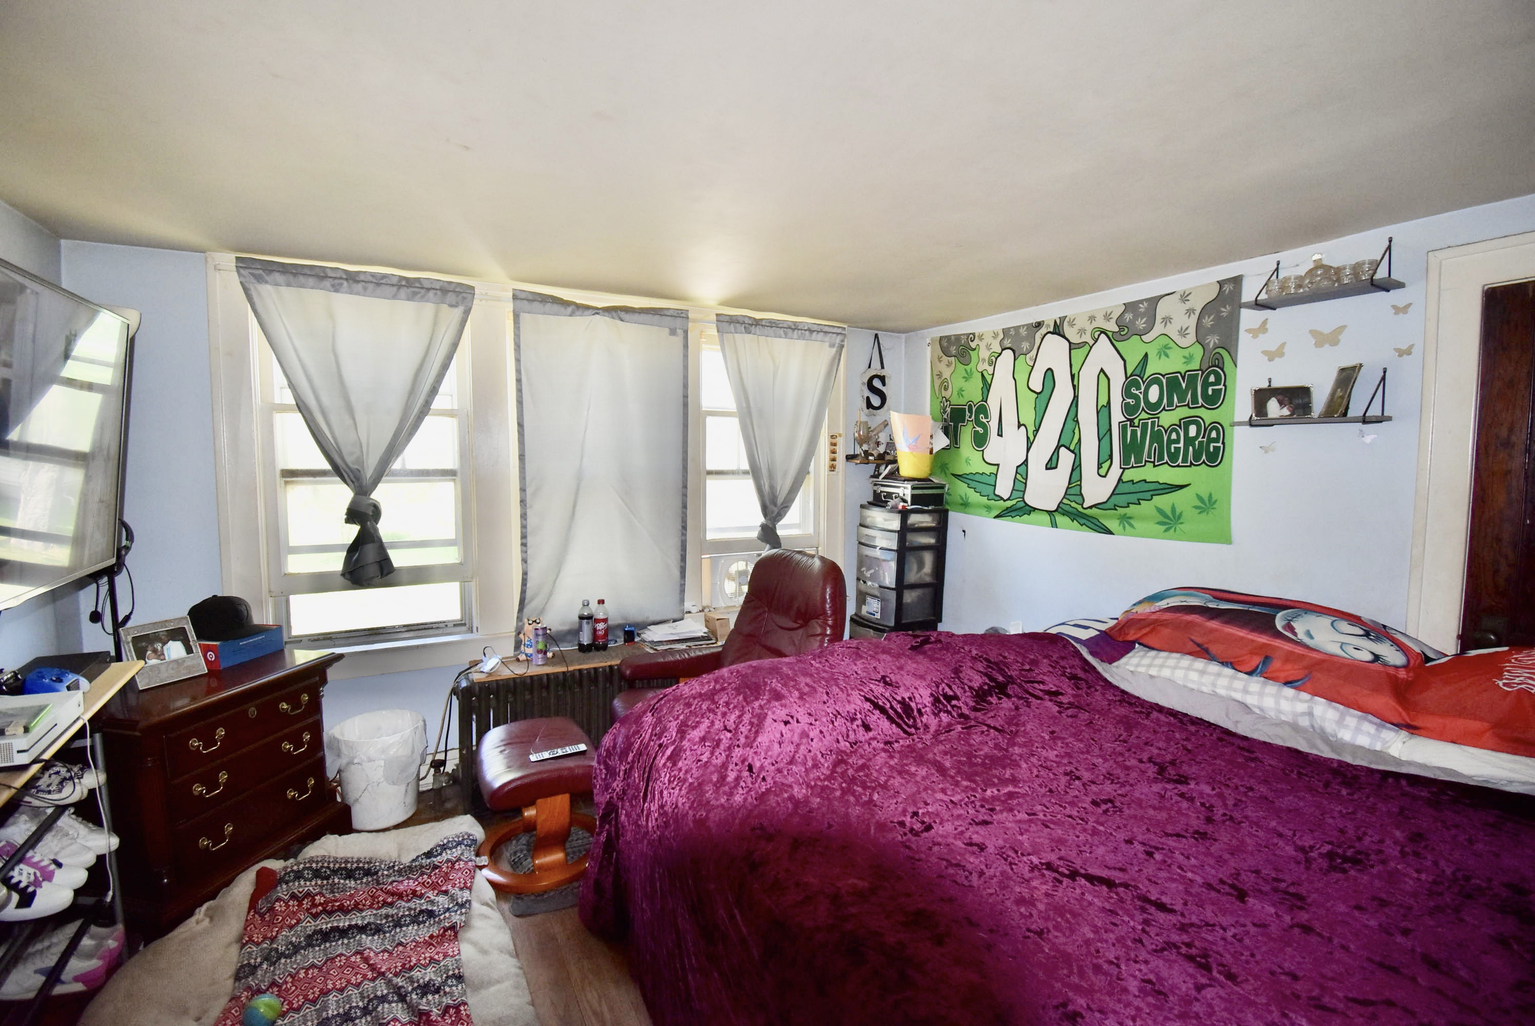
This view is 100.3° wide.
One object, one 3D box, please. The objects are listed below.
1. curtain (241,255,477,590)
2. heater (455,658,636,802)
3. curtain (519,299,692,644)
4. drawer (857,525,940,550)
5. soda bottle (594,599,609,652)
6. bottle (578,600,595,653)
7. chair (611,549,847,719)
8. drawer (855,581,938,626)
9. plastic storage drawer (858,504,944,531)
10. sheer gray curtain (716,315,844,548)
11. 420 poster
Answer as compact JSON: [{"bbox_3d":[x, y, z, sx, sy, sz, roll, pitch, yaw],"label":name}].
[{"bbox_3d":[-1.527,-0.314,2.452,0.755,1.190,0.090,-2,4,-27],"label":"curtain"},{"bbox_3d":[-0.826,0.874,2.696,0.860,0.505,0.220,-2,5,-29],"label":"heater"},{"bbox_3d":[-0.724,-0.191,2.869,0.785,1.495,0.070,-2,4,-27],"label":"curtain"},{"bbox_3d":[0.701,0.125,3.437,0.330,0.100,0.320,-2,5,-29],"label":"drawer"},{"bbox_3d":[-0.738,0.490,2.831,0.069,0.230,0.069,-2,5,-29],"label":"soda bottle"},{"bbox_3d":[-0.782,0.490,2.770,0.068,0.228,0.068,-2,4,-27],"label":"bottle"},{"bbox_3d":[-0.093,0.652,2.346,0.820,1.010,0.780,-2,5,-29],"label":"chair"},{"bbox_3d":[0.697,0.470,3.466,0.330,0.205,0.320,-2,5,-29],"label":"drawer"},{"bbox_3d":[0.714,0.030,3.440,0.310,0.105,0.335,-2,4,-27],"label":"plastic storage drawer"},{"bbox_3d":[0.085,-0.391,3.270,0.739,1.171,0.090,-2,4,-27],"label":"sheer gray curtain"},{"bbox_3d":[1.252,-0.409,2.852,0.025,0.918,1.510,-2,5,-29],"label":"420 poster"}]

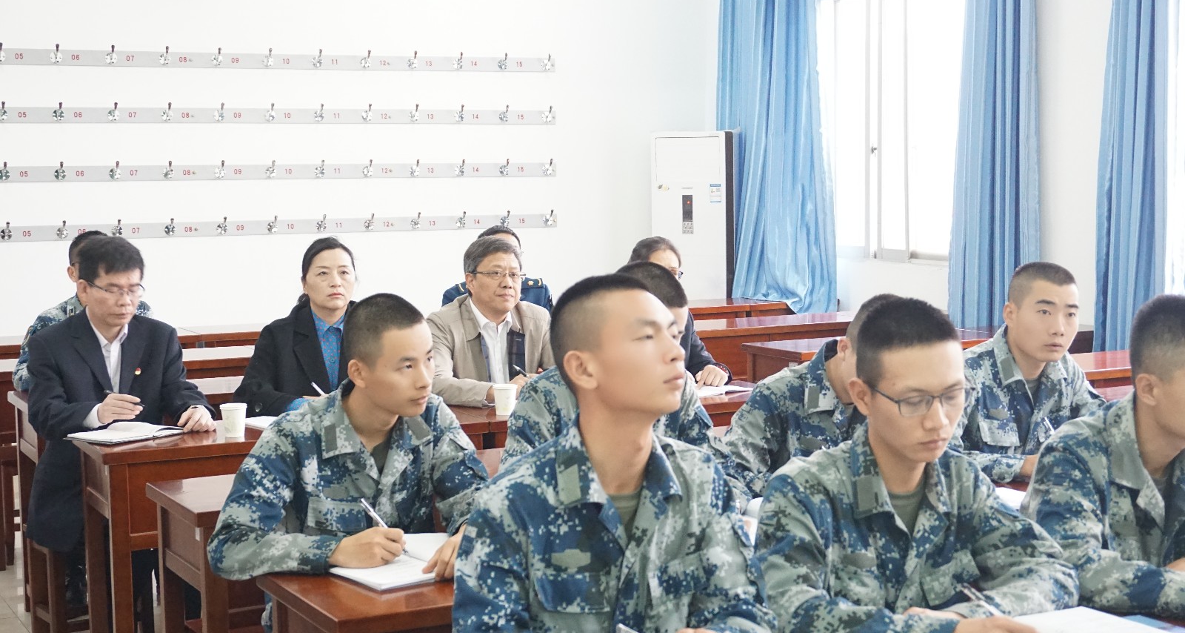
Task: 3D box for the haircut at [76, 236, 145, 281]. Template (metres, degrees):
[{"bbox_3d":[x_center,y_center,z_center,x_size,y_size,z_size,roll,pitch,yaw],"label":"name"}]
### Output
[{"bbox_3d":[-1.419,-0.153,4.950,0.175,0.150,0.195,-4,20,-36],"label":"haircut"}]

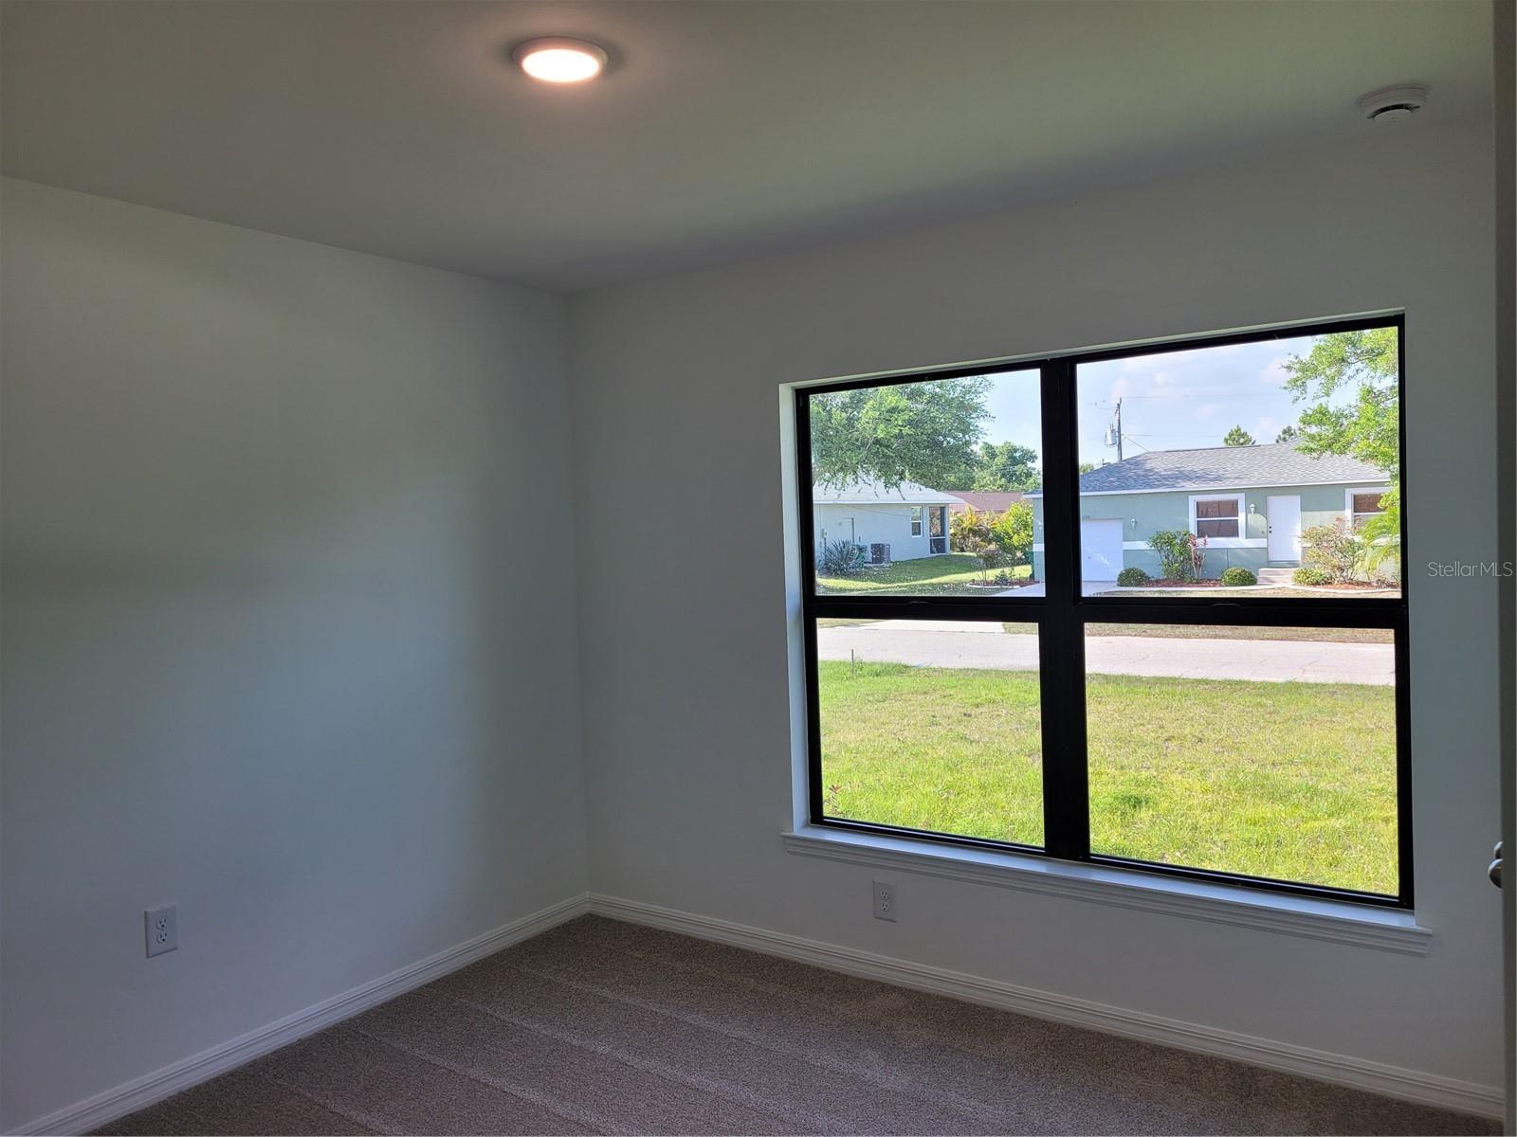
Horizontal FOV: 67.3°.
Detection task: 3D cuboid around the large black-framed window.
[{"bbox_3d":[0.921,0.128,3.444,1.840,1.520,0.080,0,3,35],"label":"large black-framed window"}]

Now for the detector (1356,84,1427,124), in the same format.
[{"bbox_3d":[1.417,-1.036,2.550,0.142,0.044,0.142,0,3,35],"label":"detector"}]

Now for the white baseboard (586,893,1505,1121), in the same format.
[{"bbox_3d":[0.585,1.312,3.608,3.060,0.082,0.015,0,3,35],"label":"white baseboard"}]

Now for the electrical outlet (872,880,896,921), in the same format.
[{"bbox_3d":[0.414,1.088,3.718,0.081,0.125,0.007,0,3,35],"label":"electrical outlet"}]

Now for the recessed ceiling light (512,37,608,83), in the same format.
[{"bbox_3d":[-0.382,-0.974,2.196,0.180,0.023,0.180,-2,2,0],"label":"recessed ceiling light"}]

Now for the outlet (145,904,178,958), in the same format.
[{"bbox_3d":[-1.626,0.989,3.110,0.007,0.125,0.081,0,3,35],"label":"outlet"}]

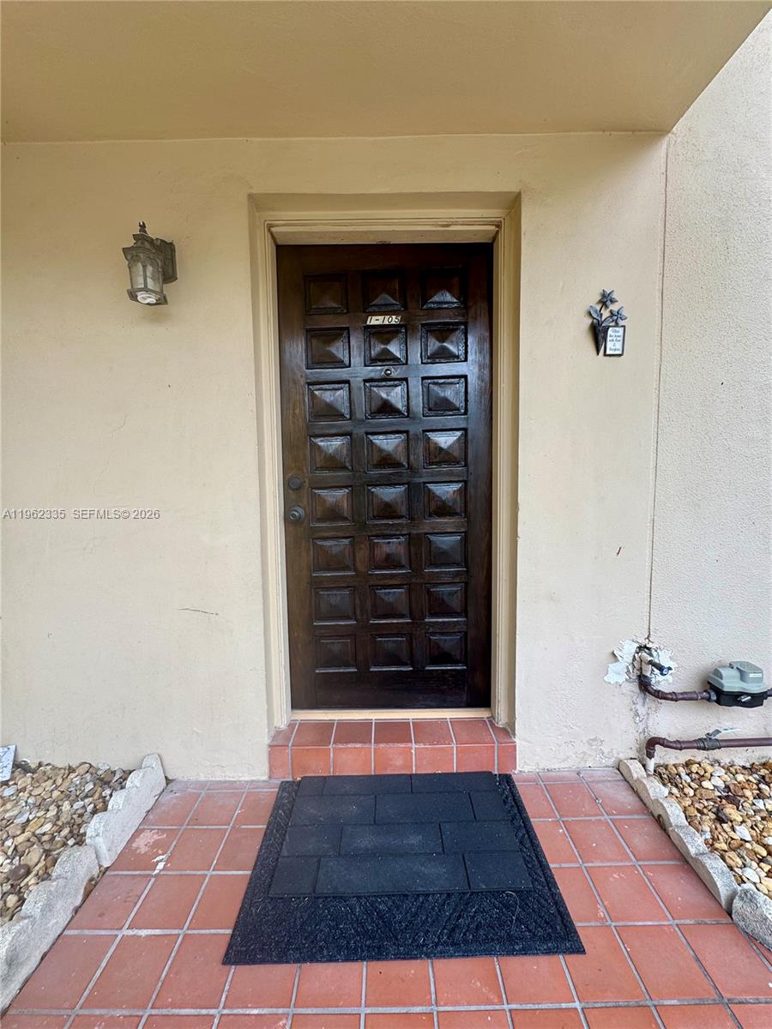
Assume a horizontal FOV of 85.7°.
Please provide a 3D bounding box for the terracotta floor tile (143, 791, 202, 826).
[{"bbox_3d":[-0.789,1.093,1.539,0.153,0.013,0.155,-1,6,0],"label":"terracotta floor tile"}]

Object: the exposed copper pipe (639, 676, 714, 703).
[{"bbox_3d":[1.121,0.676,1.611,0.270,0.092,0.060,-2,6,0],"label":"exposed copper pipe"}]

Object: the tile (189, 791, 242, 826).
[{"bbox_3d":[-0.640,1.117,1.574,0.156,0.014,0.159,-2,6,0],"label":"tile"}]

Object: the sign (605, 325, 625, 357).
[{"bbox_3d":[0.846,-0.640,1.540,0.071,0.106,0.012,-1,5,0],"label":"sign"}]

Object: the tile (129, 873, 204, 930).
[{"bbox_3d":[-0.625,1.123,1.204,0.153,0.013,0.155,-1,6,0],"label":"tile"}]

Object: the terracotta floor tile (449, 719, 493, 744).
[{"bbox_3d":[0.365,0.924,1.768,0.156,0.014,0.166,-2,6,0],"label":"terracotta floor tile"}]

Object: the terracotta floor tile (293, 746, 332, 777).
[{"bbox_3d":[-0.299,0.998,1.683,0.155,0.127,0.012,-1,5,0],"label":"terracotta floor tile"}]

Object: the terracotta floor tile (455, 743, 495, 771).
[{"bbox_3d":[0.358,0.980,1.671,0.153,0.132,0.013,-1,6,0],"label":"terracotta floor tile"}]

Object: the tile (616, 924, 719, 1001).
[{"bbox_3d":[0.686,1.107,1.033,0.154,0.014,0.156,-1,5,0],"label":"tile"}]

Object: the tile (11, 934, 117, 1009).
[{"bbox_3d":[-0.792,1.144,1.039,0.154,0.012,0.154,-1,5,0],"label":"tile"}]

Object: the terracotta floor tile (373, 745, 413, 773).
[{"bbox_3d":[0.032,0.988,1.683,0.154,0.127,0.014,-1,5,0],"label":"terracotta floor tile"}]

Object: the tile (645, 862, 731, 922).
[{"bbox_3d":[0.870,1.110,1.221,0.156,0.014,0.159,-2,6,0],"label":"tile"}]

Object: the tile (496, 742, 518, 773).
[{"bbox_3d":[0.485,0.978,1.681,0.074,0.127,0.014,-1,5,0],"label":"tile"}]

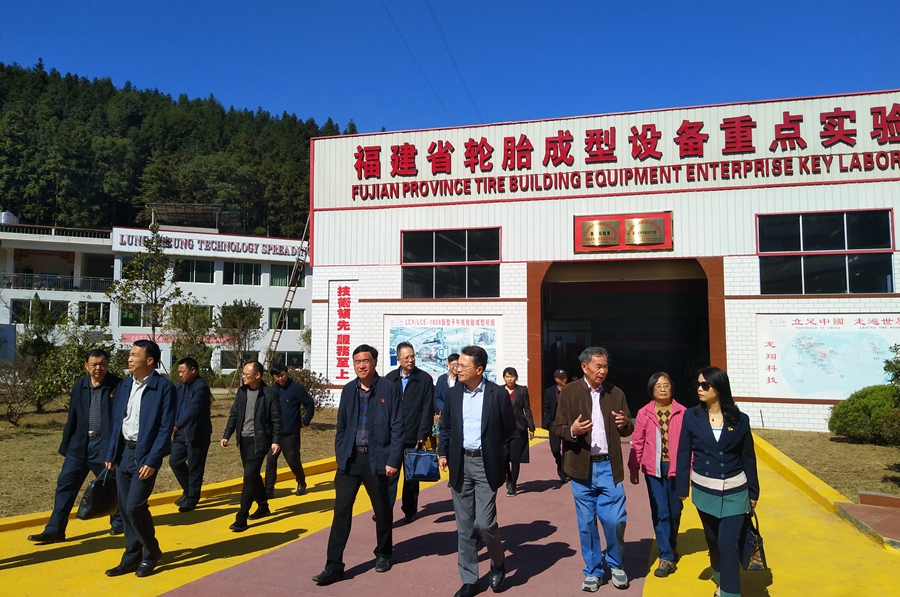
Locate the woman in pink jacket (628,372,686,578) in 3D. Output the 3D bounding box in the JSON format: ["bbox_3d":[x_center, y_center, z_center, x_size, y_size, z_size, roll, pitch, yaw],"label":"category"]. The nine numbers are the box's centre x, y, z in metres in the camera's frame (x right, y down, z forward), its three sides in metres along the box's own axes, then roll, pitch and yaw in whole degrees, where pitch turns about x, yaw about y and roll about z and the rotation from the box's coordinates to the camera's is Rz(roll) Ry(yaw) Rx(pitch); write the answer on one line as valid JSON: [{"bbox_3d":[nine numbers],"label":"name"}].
[{"bbox_3d":[1.679,1.383,5.387,0.540,1.586,0.420,-1,-6,17],"label":"woman in pink jacket"}]

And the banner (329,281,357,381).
[{"bbox_3d":[-2.985,0.901,18.731,0.920,2.840,0.060,-1,-6,17],"label":"banner"}]

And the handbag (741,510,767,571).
[{"bbox_3d":[2.024,1.604,4.500,0.165,0.400,0.310,-1,-6,17],"label":"handbag"}]

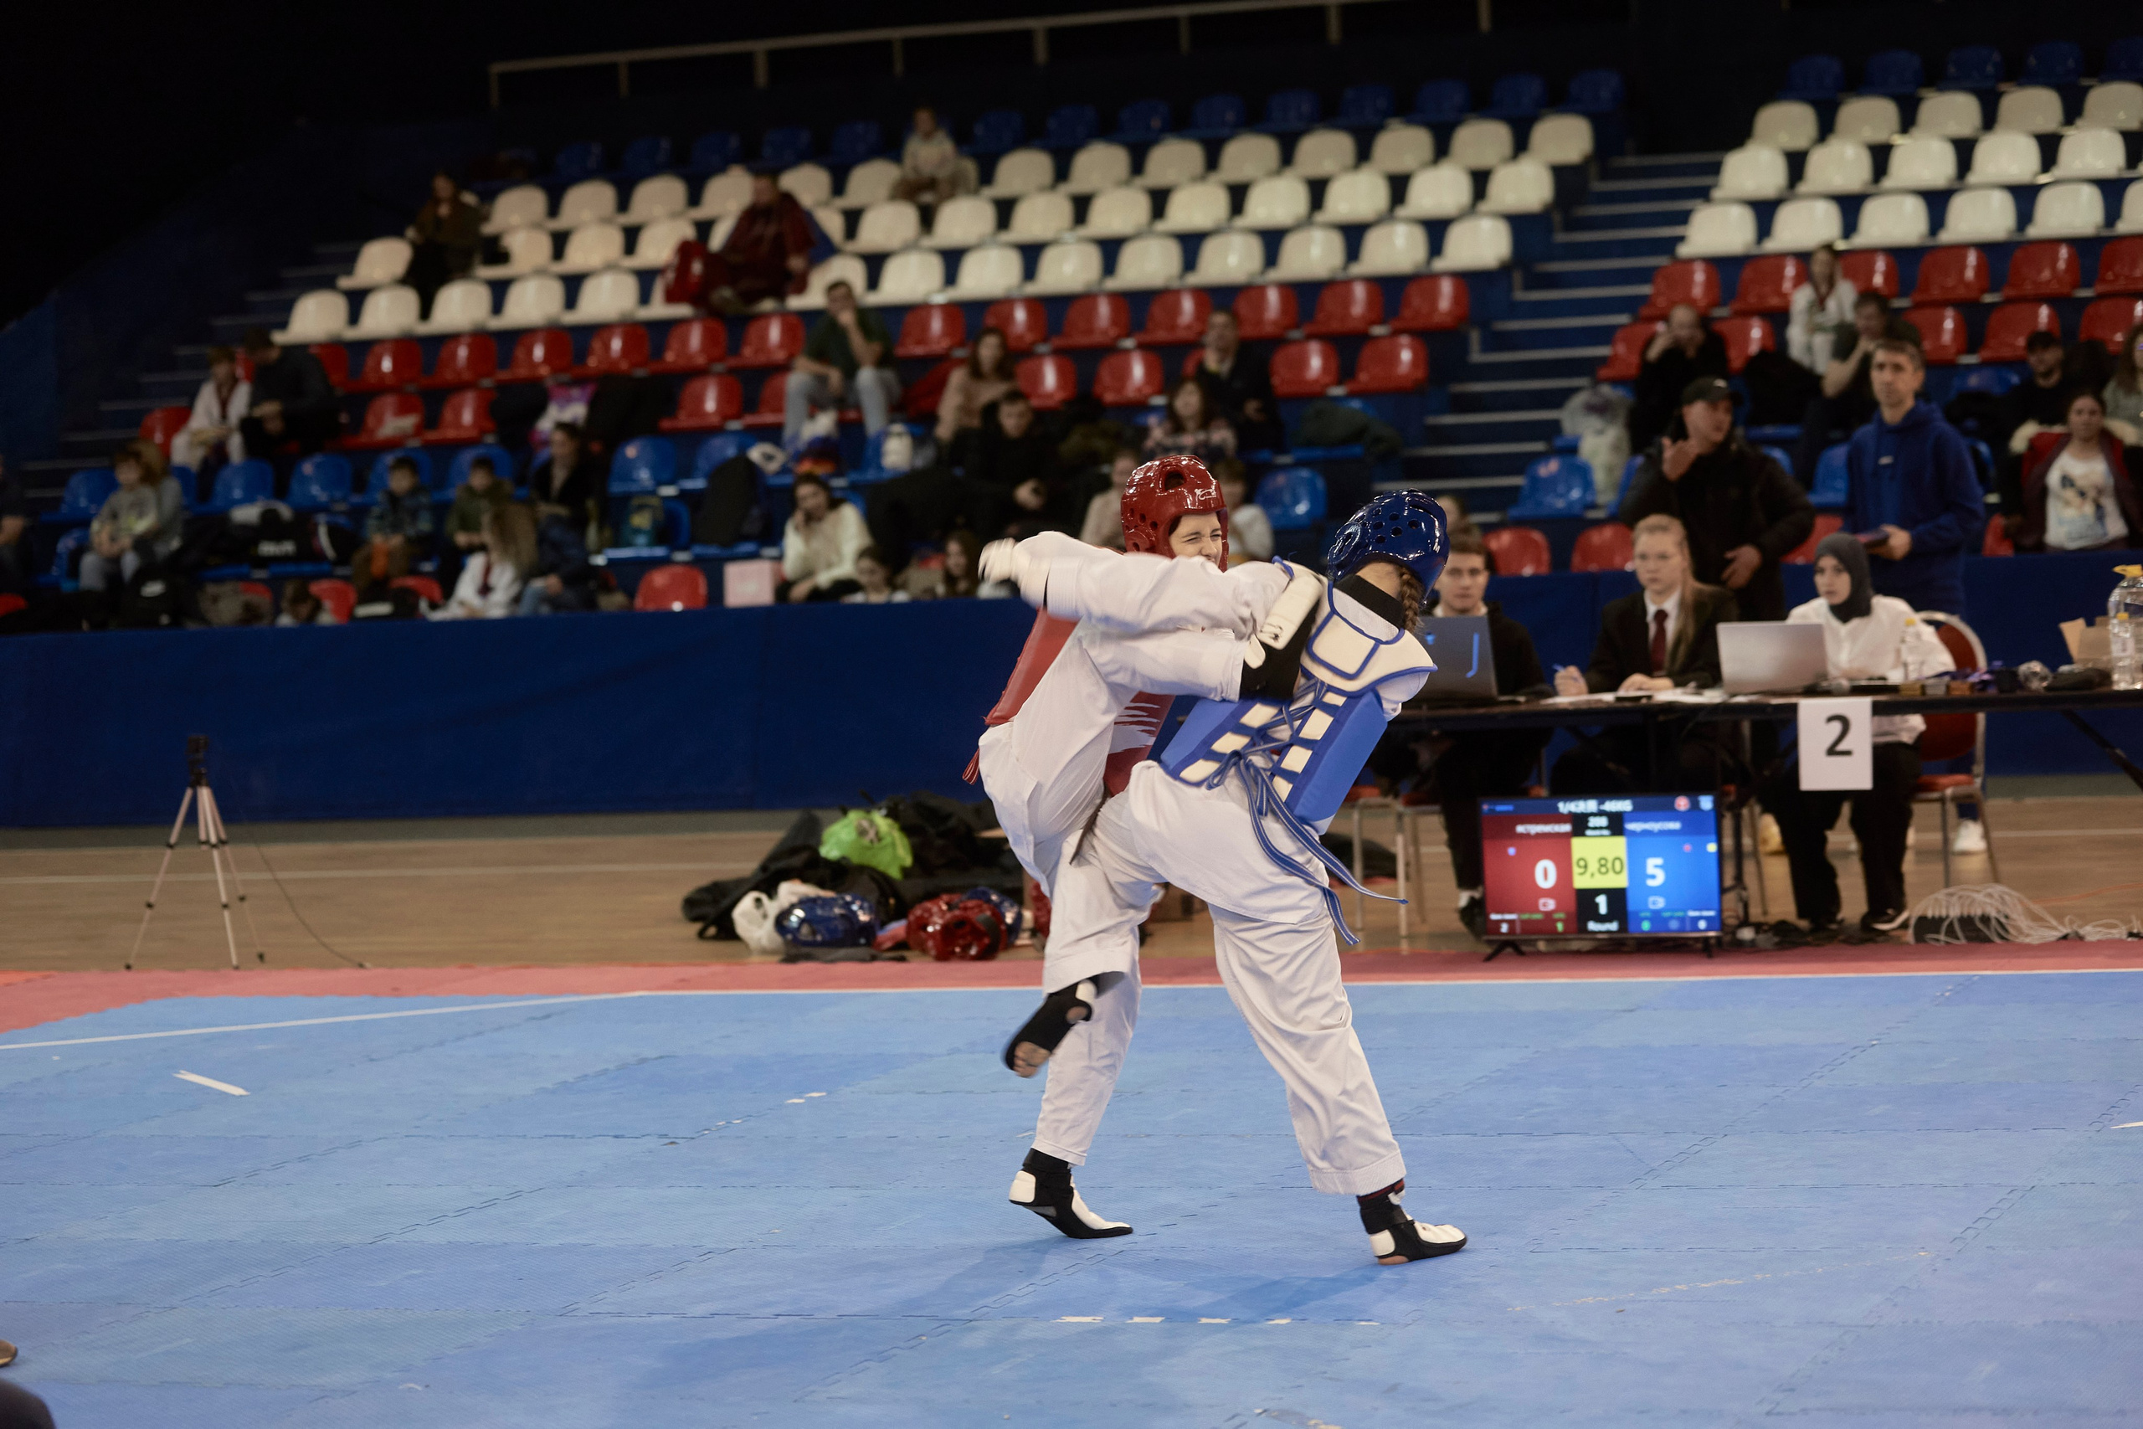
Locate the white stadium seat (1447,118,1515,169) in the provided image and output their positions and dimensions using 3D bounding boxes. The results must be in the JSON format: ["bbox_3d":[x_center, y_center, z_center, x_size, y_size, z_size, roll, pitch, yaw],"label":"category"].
[{"bbox_3d":[2.405,-3.342,31.330,0.410,0.310,0.370,-2,3,20],"label":"white stadium seat"}]

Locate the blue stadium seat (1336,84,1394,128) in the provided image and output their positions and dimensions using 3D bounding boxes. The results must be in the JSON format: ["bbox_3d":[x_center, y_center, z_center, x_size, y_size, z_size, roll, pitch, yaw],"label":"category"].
[{"bbox_3d":[1.783,-3.691,32.461,0.410,0.310,0.370,-2,3,20],"label":"blue stadium seat"}]

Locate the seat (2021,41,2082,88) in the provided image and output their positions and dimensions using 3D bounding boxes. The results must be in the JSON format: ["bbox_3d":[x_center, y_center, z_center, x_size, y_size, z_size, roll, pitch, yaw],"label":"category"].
[{"bbox_3d":[5.564,-3.683,30.356,0.395,0.290,0.355,-2,3,20],"label":"seat"}]

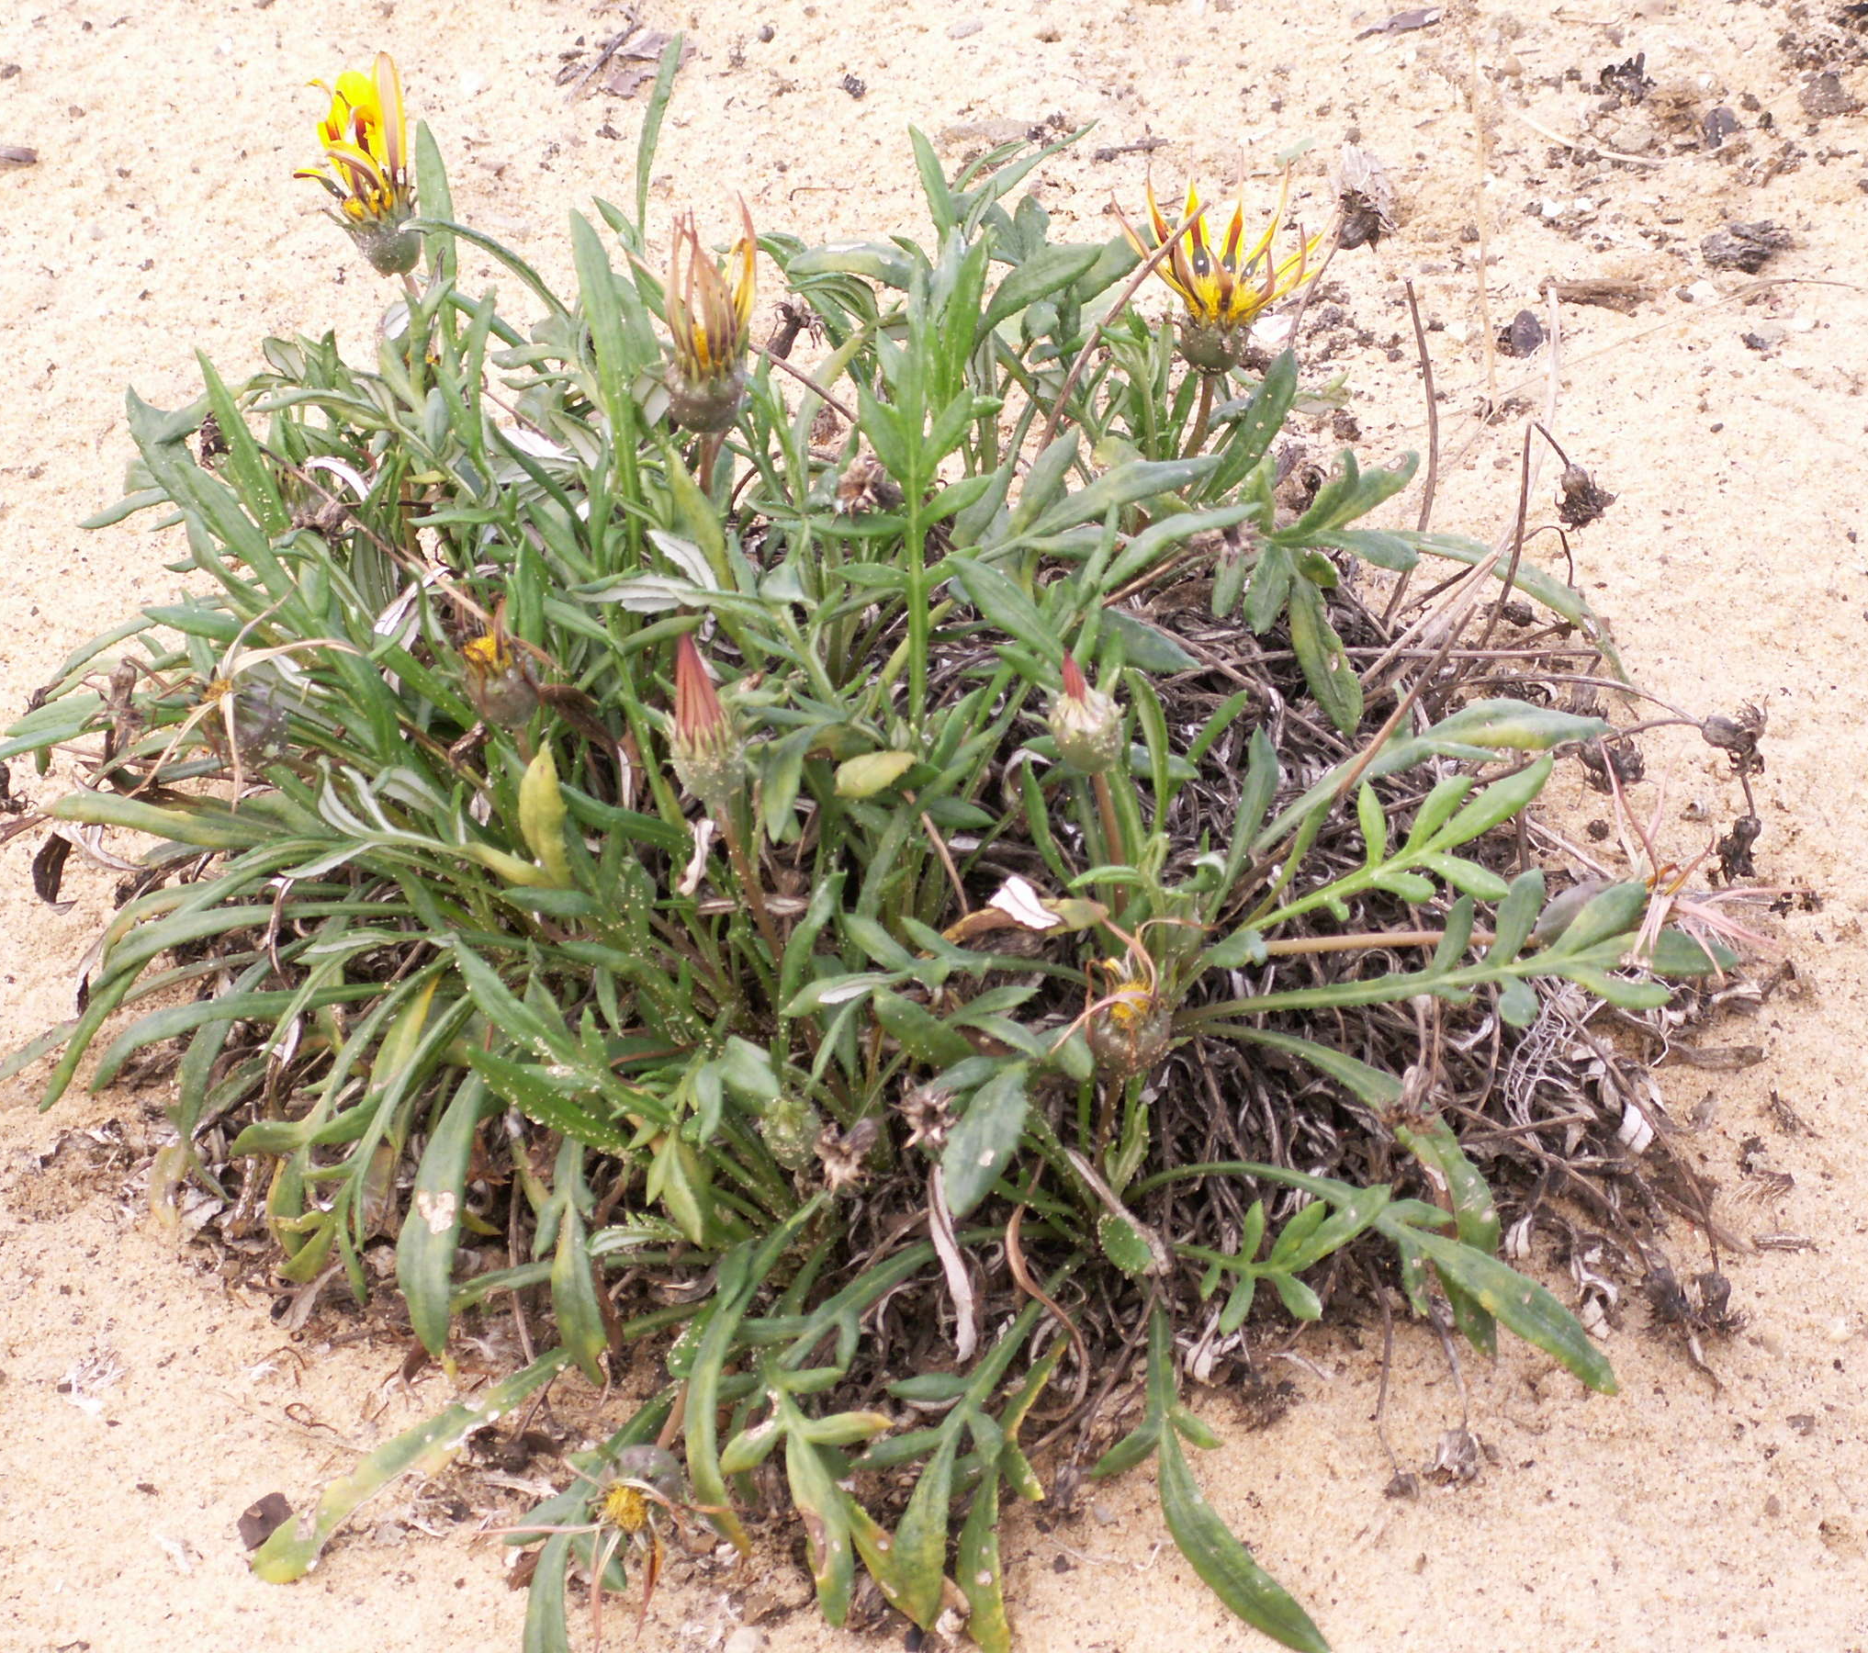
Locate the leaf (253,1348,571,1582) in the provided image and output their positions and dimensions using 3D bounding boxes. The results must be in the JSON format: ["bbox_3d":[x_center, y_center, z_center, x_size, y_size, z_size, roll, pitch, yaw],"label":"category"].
[{"bbox_3d":[-0.099,0.122,1.157,0.073,0.008,0.011,-34,59,-15],"label":"leaf"}]

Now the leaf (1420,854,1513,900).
[{"bbox_3d":[0.108,0.010,1.233,0.019,0.004,0.007,24,56,4],"label":"leaf"}]

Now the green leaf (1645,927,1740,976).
[{"bbox_3d":[0.153,0.025,1.220,0.020,0.005,0.009,8,55,0],"label":"green leaf"}]

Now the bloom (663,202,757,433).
[{"bbox_3d":[-0.047,-0.106,1.260,0.019,0.048,0.019,1,24,0],"label":"bloom"}]

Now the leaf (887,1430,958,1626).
[{"bbox_3d":[-0.002,0.132,1.139,0.012,0.007,0.037,4,70,3],"label":"leaf"}]

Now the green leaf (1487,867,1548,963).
[{"bbox_3d":[0.117,0.018,1.215,0.008,0.004,0.022,19,68,13],"label":"green leaf"}]

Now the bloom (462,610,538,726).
[{"bbox_3d":[-0.087,-0.032,1.215,0.015,0.021,0.015,-11,26,0],"label":"bloom"}]

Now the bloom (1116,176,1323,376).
[{"bbox_3d":[0.061,-0.113,1.290,0.043,0.034,0.042,2,40,-2],"label":"bloom"}]

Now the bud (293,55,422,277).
[{"bbox_3d":[-0.124,-0.142,1.300,0.026,0.049,0.025,-10,24,0],"label":"bud"}]

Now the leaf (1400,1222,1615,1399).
[{"bbox_3d":[0.109,0.092,1.160,0.052,0.007,0.013,37,56,0],"label":"leaf"}]

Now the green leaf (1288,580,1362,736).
[{"bbox_3d":[0.081,-0.035,1.250,0.010,0.033,0.006,-15,0,-6],"label":"green leaf"}]

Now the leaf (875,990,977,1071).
[{"bbox_3d":[-0.001,0.039,1.165,0.022,0.005,0.009,32,67,0],"label":"leaf"}]

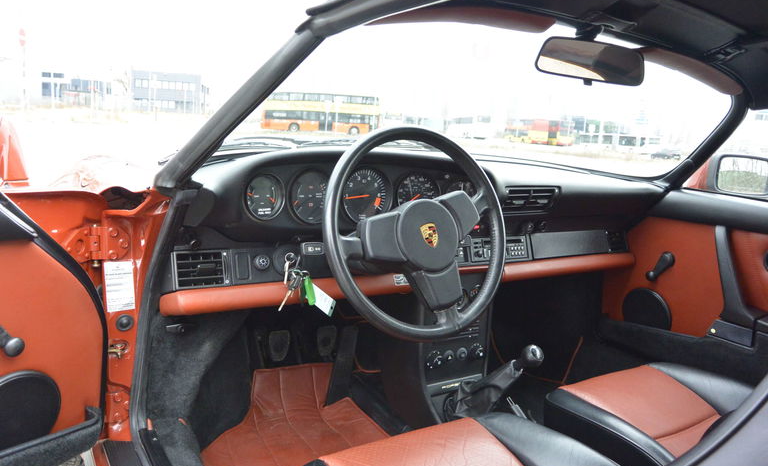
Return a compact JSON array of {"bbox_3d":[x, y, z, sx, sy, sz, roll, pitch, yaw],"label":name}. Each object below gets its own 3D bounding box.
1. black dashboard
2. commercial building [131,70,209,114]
[{"bbox_3d":[0.122,-0.070,1.345,1.300,0.260,0.340,-4,13,-34],"label":"black dashboard"},{"bbox_3d":[-43.487,-27.635,114.182,14.500,7.800,12.000,-2,12,-28],"label":"commercial building"}]

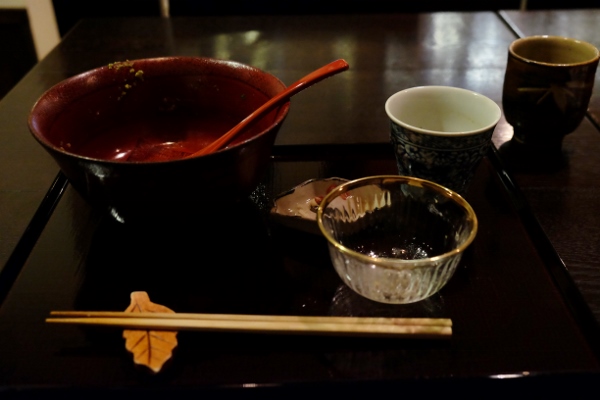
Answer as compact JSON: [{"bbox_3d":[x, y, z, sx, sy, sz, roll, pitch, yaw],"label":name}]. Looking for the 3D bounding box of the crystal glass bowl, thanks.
[{"bbox_3d":[0.056,0.028,0.363,0.091,0.047,0.091,0,34,0],"label":"crystal glass bowl"}]

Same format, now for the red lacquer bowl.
[{"bbox_3d":[-0.093,-0.036,0.431,0.171,0.077,0.171,0,34,0],"label":"red lacquer bowl"}]

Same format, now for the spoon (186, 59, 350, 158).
[{"bbox_3d":[-0.041,-0.050,0.419,0.173,0.024,0.036,-30,34,9],"label":"spoon"}]

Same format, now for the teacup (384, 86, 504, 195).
[{"bbox_3d":[0.104,-0.041,0.454,0.084,0.060,0.084,0,34,0],"label":"teacup"}]

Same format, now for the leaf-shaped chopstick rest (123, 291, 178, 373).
[{"bbox_3d":[-0.083,0.072,0.328,0.030,0.013,0.059,-11,36,-16],"label":"leaf-shaped chopstick rest"}]

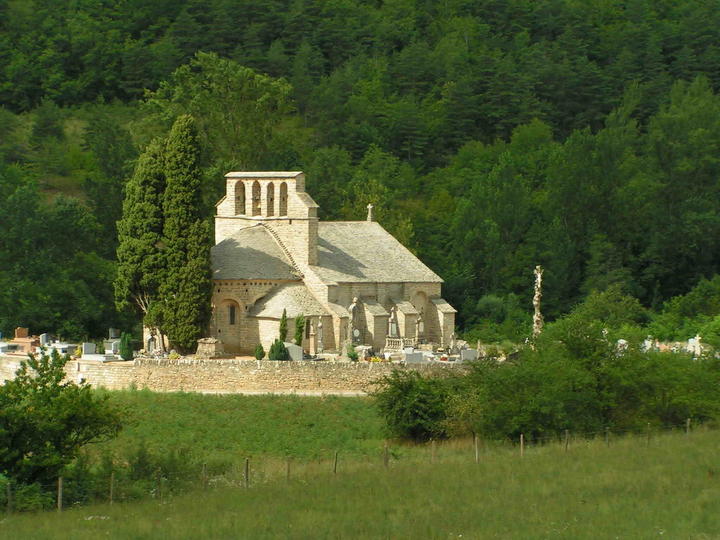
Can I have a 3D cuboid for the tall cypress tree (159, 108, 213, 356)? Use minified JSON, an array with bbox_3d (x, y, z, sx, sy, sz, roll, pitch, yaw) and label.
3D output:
[{"bbox_3d":[-10.450,-2.211,157.500,2.968,14.417,2.968,1,1,0],"label":"tall cypress tree"}]

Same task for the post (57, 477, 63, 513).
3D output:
[{"bbox_3d":[-11.211,8.376,97.000,0.120,1.343,0.120,1,1,0],"label":"post"}]

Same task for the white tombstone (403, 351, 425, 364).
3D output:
[{"bbox_3d":[3.115,5.048,150.000,1.000,0.923,0.180,1,1,9],"label":"white tombstone"}]

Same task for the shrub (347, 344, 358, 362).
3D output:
[{"bbox_3d":[-0.431,4.787,149.500,0.690,1.064,0.690,1,1,0],"label":"shrub"}]

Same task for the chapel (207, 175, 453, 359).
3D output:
[{"bbox_3d":[-3.151,-0.505,161.495,10.900,10.963,17.900,1,1,33],"label":"chapel"}]

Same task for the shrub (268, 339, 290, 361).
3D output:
[{"bbox_3d":[-4.629,4.614,149.500,1.208,1.294,1.208,1,1,0],"label":"shrub"}]

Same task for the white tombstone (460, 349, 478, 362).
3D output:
[{"bbox_3d":[6.338,4.992,150.500,1.000,0.839,0.180,1,1,9],"label":"white tombstone"}]

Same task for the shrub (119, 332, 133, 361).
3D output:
[{"bbox_3d":[-13.484,4.413,149.500,0.776,1.696,0.776,1,1,0],"label":"shrub"}]

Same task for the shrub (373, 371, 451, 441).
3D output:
[{"bbox_3d":[2.686,6.957,133.000,3.990,3.734,3.785,1,1,0],"label":"shrub"}]

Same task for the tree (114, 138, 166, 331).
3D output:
[{"bbox_3d":[-13.400,-1.671,158.000,3.099,12.640,2.978,1,1,0],"label":"tree"}]

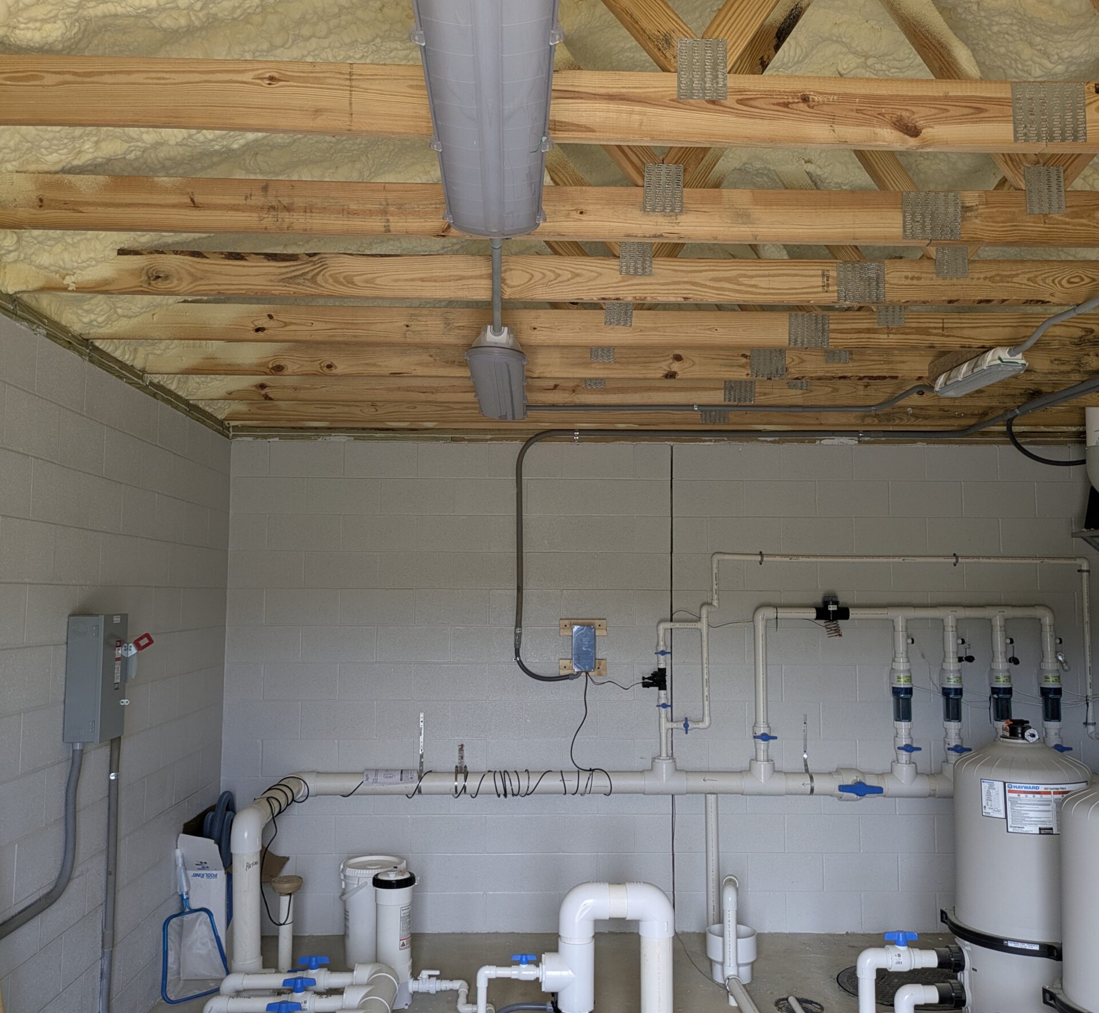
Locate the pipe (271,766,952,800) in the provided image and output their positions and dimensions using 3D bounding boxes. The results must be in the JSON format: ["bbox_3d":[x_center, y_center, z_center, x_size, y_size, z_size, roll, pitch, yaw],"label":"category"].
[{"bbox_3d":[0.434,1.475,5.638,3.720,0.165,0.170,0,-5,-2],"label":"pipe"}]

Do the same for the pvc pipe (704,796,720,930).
[{"bbox_3d":[0.867,1.908,5.608,0.064,0.771,0.064,0,-5,-1],"label":"pvc pipe"}]

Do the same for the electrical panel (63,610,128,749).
[{"bbox_3d":[-1.636,0.615,3.829,0.126,0.443,0.225,0,-5,-2],"label":"electrical panel"}]

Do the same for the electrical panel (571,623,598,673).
[{"bbox_3d":[0.189,0.774,5.730,0.122,0.249,0.080,0,-5,-2],"label":"electrical panel"}]

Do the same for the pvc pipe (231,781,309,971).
[{"bbox_3d":[-1.331,1.741,5.070,0.135,0.785,1.120,0,-5,-2],"label":"pvc pipe"}]

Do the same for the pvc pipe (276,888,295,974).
[{"bbox_3d":[-1.250,2.034,5.012,0.061,0.398,0.061,0,-5,-1],"label":"pvc pipe"}]

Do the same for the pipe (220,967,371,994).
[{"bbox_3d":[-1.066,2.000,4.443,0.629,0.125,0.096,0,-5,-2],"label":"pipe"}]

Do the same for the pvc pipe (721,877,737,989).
[{"bbox_3d":[0.806,1.903,4.729,0.065,0.482,0.090,0,-5,-2],"label":"pvc pipe"}]

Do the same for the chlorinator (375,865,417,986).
[{"bbox_3d":[-0.693,1.925,4.741,0.188,0.574,0.188,0,-5,0],"label":"chlorinator"}]

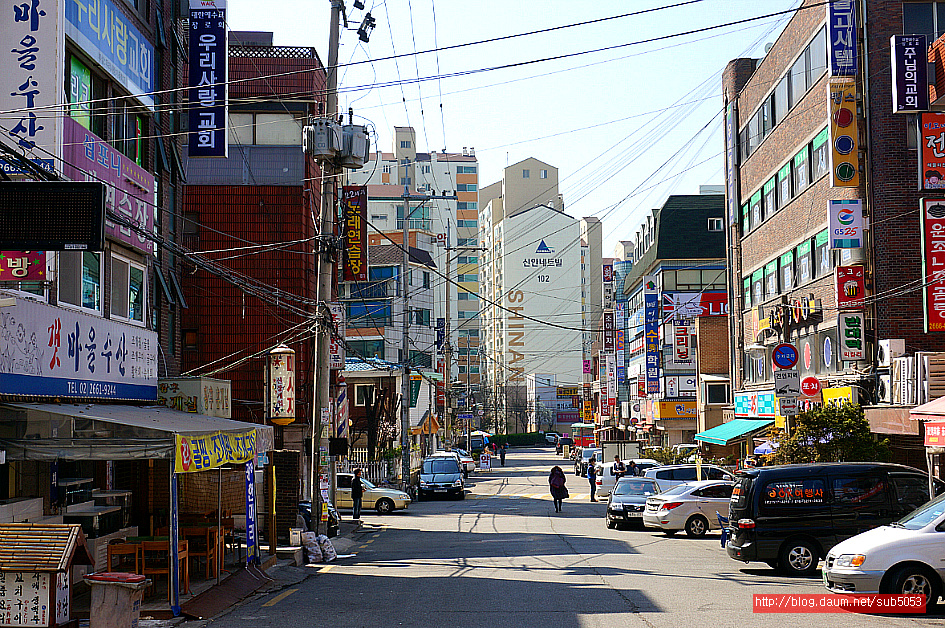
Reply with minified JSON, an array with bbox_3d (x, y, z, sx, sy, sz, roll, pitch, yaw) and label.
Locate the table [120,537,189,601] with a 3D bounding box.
[{"bbox_3d":[-4.462,3.510,18.000,0.920,0.730,0.750,-1,-5,0],"label":"table"}]

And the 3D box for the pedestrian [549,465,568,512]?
[{"bbox_3d":[3.005,6.075,44.900,0.620,1.620,0.420,-1,-5,0],"label":"pedestrian"}]

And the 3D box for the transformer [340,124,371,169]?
[{"bbox_3d":[-2.889,-4.093,31.588,0.720,1.060,0.700,-1,-4,0],"label":"transformer"}]

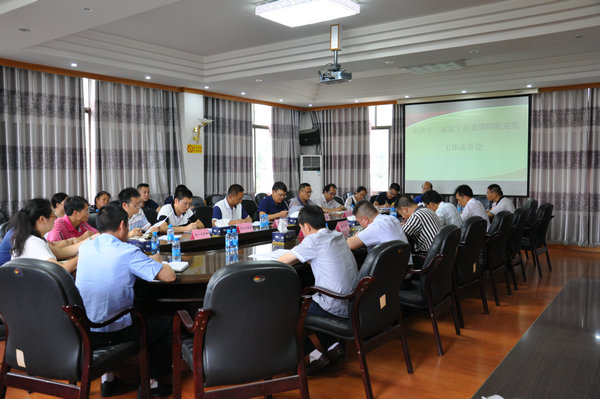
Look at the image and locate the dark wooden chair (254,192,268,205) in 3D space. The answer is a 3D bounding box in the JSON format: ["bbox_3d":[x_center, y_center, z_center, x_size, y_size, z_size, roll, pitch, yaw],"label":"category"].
[{"bbox_3d":[-0.566,0.379,10.356,0.620,1.000,0.600,3,4,37],"label":"dark wooden chair"}]

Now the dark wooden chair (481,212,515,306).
[{"bbox_3d":[2.106,0.641,6.112,0.660,1.010,0.640,2,4,36],"label":"dark wooden chair"}]

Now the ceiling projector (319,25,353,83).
[{"bbox_3d":[0.443,-1.753,6.264,0.330,0.700,0.290,2,4,35],"label":"ceiling projector"}]

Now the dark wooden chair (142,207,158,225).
[{"bbox_3d":[-1.668,0.627,6.372,0.660,1.010,0.640,2,4,36],"label":"dark wooden chair"}]

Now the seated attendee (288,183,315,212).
[{"bbox_3d":[0.074,0.360,9.088,0.800,1.280,0.530,3,5,40],"label":"seated attendee"}]

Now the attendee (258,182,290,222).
[{"bbox_3d":[-0.303,0.389,7.783,0.780,1.270,0.540,3,4,42],"label":"attendee"}]

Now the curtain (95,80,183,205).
[{"bbox_3d":[-2.830,-0.562,9.233,0.200,2.920,1.750,2,4,38],"label":"curtain"}]

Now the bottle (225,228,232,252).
[{"bbox_3d":[-0.625,0.357,4.532,0.064,0.195,0.064,0,3,0],"label":"bottle"}]

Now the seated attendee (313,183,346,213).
[{"bbox_3d":[0.570,0.347,8.890,0.550,1.240,0.800,-3,4,-42],"label":"seated attendee"}]

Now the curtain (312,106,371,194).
[{"bbox_3d":[0.960,-0.706,11.963,1.550,2.850,0.160,2,4,35],"label":"curtain"}]

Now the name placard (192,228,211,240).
[{"bbox_3d":[-1.069,0.373,5.584,0.085,0.100,0.210,2,4,36],"label":"name placard"}]

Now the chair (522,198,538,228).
[{"bbox_3d":[3.480,0.504,8.356,0.620,1.020,0.600,1,3,12],"label":"chair"}]

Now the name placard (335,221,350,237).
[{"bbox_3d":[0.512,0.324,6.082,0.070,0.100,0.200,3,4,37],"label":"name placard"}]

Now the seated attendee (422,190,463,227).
[{"bbox_3d":[1.766,0.519,6.397,0.820,1.270,0.520,2,4,35],"label":"seated attendee"}]

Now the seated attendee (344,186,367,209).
[{"bbox_3d":[1.224,0.325,10.173,0.520,1.210,0.800,-3,4,-35],"label":"seated attendee"}]

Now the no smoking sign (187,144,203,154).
[{"bbox_3d":[-2.019,-0.961,9.873,0.012,0.165,0.410,2,4,35],"label":"no smoking sign"}]

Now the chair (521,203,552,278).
[{"bbox_3d":[3.317,0.549,7.537,0.620,1.020,0.600,3,4,37],"label":"chair"}]

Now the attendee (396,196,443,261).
[{"bbox_3d":[1.244,0.564,5.634,0.780,1.170,0.550,3,4,37],"label":"attendee"}]

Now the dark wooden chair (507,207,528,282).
[{"bbox_3d":[2.633,0.598,6.880,0.660,1.040,0.630,2,4,35],"label":"dark wooden chair"}]

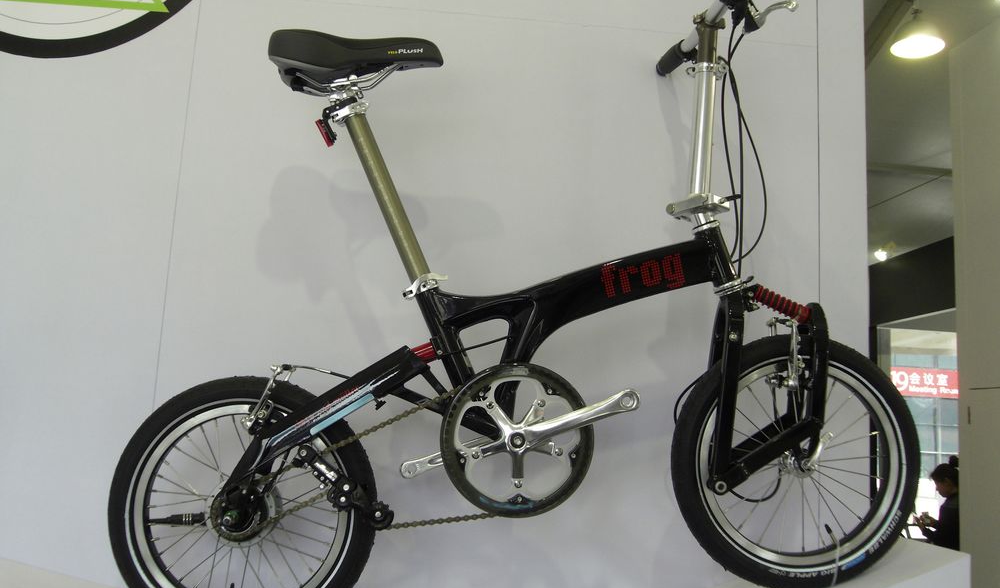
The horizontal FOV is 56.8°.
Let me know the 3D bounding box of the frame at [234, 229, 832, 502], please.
[{"bbox_3d":[0.045,0.115,1.438,0.925,0.420,0.130,-4,-4,-4],"label":"frame"}]

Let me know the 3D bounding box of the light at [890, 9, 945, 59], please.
[{"bbox_3d":[3.441,-2.197,7.626,0.440,0.330,0.440,3,-9,0],"label":"light"}]

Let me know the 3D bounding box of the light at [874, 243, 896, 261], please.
[{"bbox_3d":[3.962,-0.426,9.500,0.210,0.190,0.220,-2,-11,31],"label":"light"}]

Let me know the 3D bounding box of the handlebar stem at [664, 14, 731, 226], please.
[{"bbox_3d":[0.322,-0.282,1.484,0.100,0.350,0.065,2,-4,-4],"label":"handlebar stem"}]

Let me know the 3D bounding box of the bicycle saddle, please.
[{"bbox_3d":[-0.226,-0.365,1.453,0.272,0.085,0.160,0,-4,-4],"label":"bicycle saddle"}]

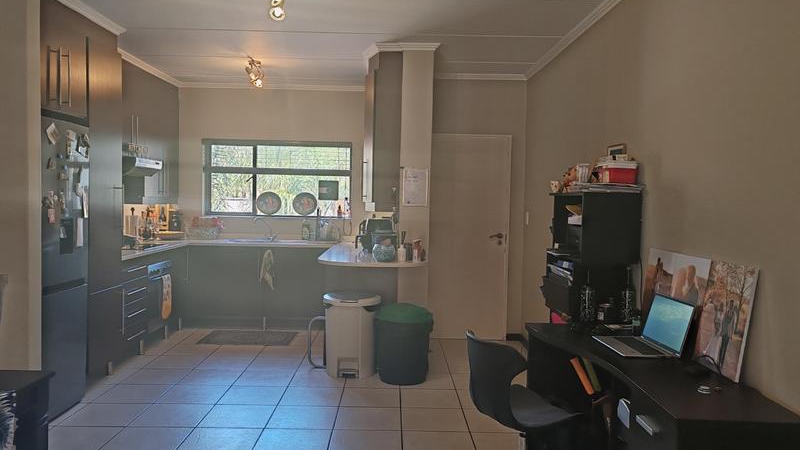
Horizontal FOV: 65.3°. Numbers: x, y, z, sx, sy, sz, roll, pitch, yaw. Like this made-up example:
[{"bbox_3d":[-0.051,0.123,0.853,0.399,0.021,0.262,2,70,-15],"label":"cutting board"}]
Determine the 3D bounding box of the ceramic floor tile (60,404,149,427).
[{"bbox_3d":[-1.900,1.235,4.057,0.417,0.010,0.417,1,3,0],"label":"ceramic floor tile"}]

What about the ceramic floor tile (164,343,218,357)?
[{"bbox_3d":[-1.821,1.099,5.474,0.400,0.010,0.400,1,3,-1],"label":"ceramic floor tile"}]

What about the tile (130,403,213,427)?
[{"bbox_3d":[-1.444,1.214,3.965,0.410,0.010,0.410,1,3,-1],"label":"tile"}]

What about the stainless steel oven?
[{"bbox_3d":[-2.484,0.643,5.766,0.569,0.608,0.608,1,3,0],"label":"stainless steel oven"}]

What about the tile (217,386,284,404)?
[{"bbox_3d":[-1.022,1.196,4.361,0.408,0.010,0.408,1,3,0],"label":"tile"}]

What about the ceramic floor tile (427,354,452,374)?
[{"bbox_3d":[0.209,1.200,5.274,0.412,0.010,0.412,1,3,-1],"label":"ceramic floor tile"}]

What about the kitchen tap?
[{"bbox_3d":[-1.457,0.038,6.708,0.250,0.270,0.080,-1,3,-30],"label":"kitchen tap"}]

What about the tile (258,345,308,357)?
[{"bbox_3d":[-1.061,1.168,5.761,0.417,0.010,0.417,1,3,0],"label":"tile"}]

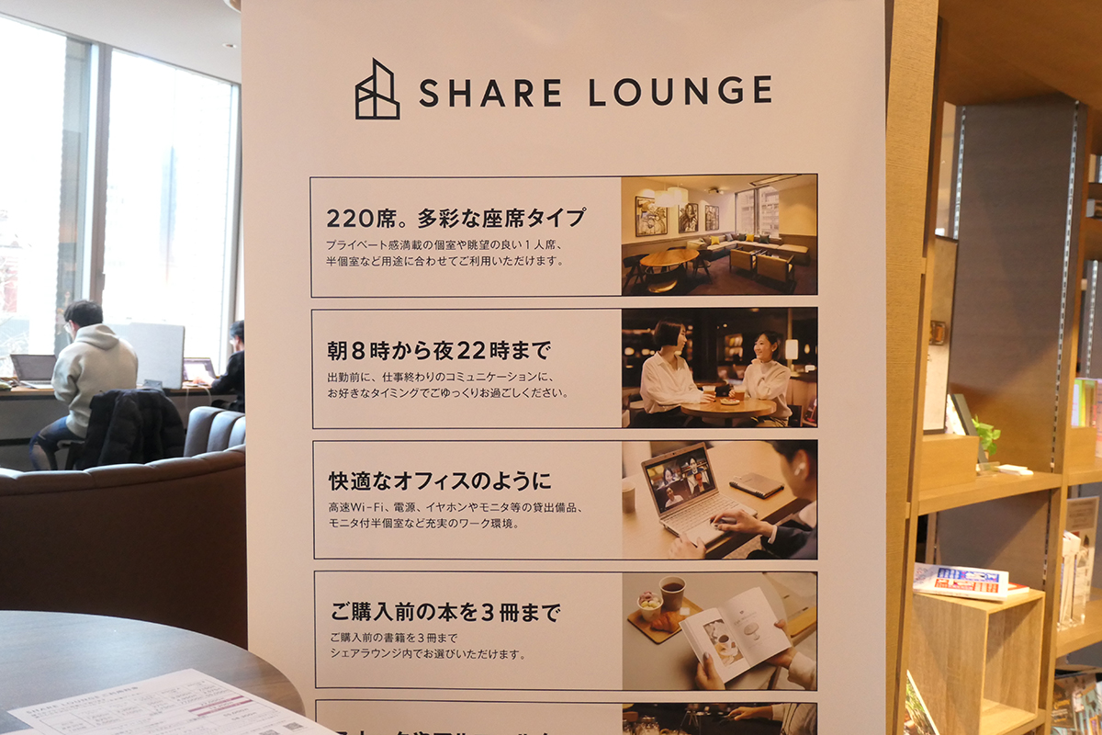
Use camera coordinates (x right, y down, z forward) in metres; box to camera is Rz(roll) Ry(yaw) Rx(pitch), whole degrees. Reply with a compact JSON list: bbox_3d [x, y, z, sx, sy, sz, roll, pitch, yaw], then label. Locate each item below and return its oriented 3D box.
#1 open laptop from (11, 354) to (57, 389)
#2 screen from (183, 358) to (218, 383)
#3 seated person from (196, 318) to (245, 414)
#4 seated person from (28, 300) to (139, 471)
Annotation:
[{"bbox_3d":[-3.379,0.031,6.566,0.337,0.215,0.309,4,2,33],"label":"open laptop"},{"bbox_3d":[-2.810,0.017,7.799,0.012,0.198,0.299,-28,-16,31],"label":"screen"},{"bbox_3d":[-2.351,0.260,7.464,0.680,1.251,0.510,4,2,34],"label":"seated person"},{"bbox_3d":[-3.044,0.221,6.364,0.660,1.324,0.520,4,2,34],"label":"seated person"}]

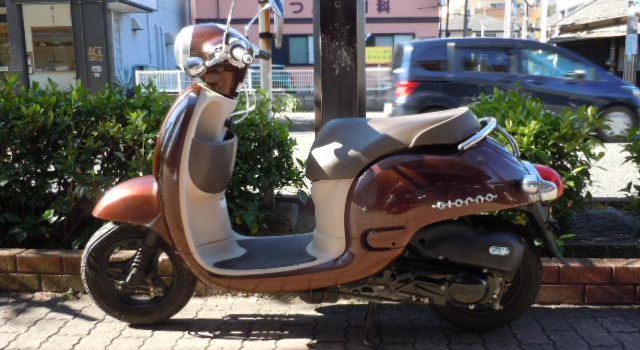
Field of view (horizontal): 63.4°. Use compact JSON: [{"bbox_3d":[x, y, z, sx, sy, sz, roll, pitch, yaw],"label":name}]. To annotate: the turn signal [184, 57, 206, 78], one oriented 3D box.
[{"bbox_3d":[-0.337,-0.291,1.400,0.058,0.055,0.058,-1,13,2],"label":"turn signal"}]

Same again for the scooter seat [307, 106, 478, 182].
[{"bbox_3d":[0.218,-0.096,1.580,0.520,0.215,0.280,0,13,5],"label":"scooter seat"}]

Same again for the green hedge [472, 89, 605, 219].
[{"bbox_3d":[1.034,-0.085,2.520,0.680,0.690,0.620,0,9,5],"label":"green hedge"}]

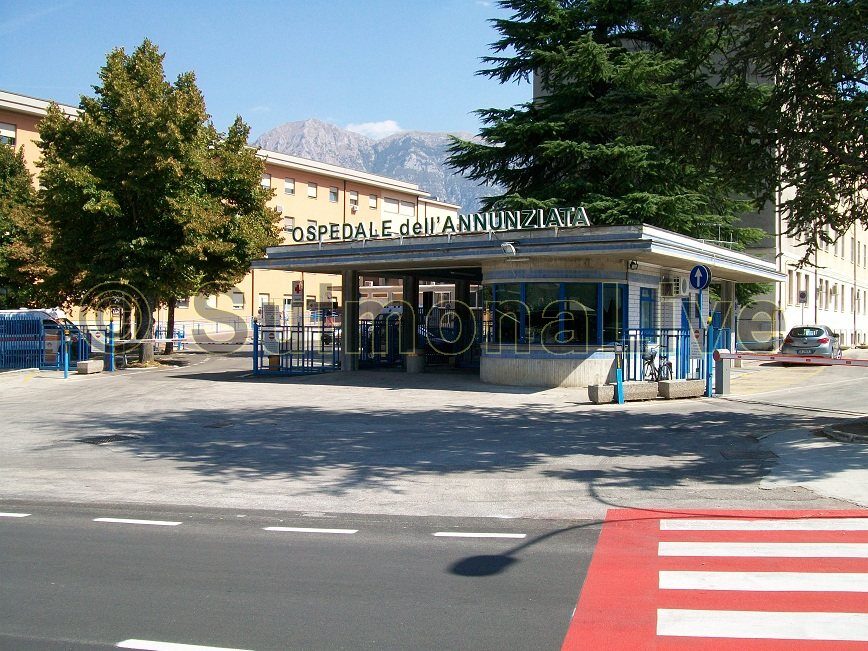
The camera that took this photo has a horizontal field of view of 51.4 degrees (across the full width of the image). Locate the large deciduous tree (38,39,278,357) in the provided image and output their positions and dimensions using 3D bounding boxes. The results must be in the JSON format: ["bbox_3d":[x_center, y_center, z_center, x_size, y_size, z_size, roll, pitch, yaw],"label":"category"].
[{"bbox_3d":[-10.900,-5.000,36.000,9.400,12.900,9.000,0,0,0],"label":"large deciduous tree"}]

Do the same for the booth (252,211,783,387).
[{"bbox_3d":[4.200,-0.670,33.000,13.100,4.730,16.300,0,0,32],"label":"booth"}]

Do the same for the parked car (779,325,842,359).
[{"bbox_3d":[14.950,0.750,35.300,1.840,1.500,4.380,0,0,30],"label":"parked car"}]

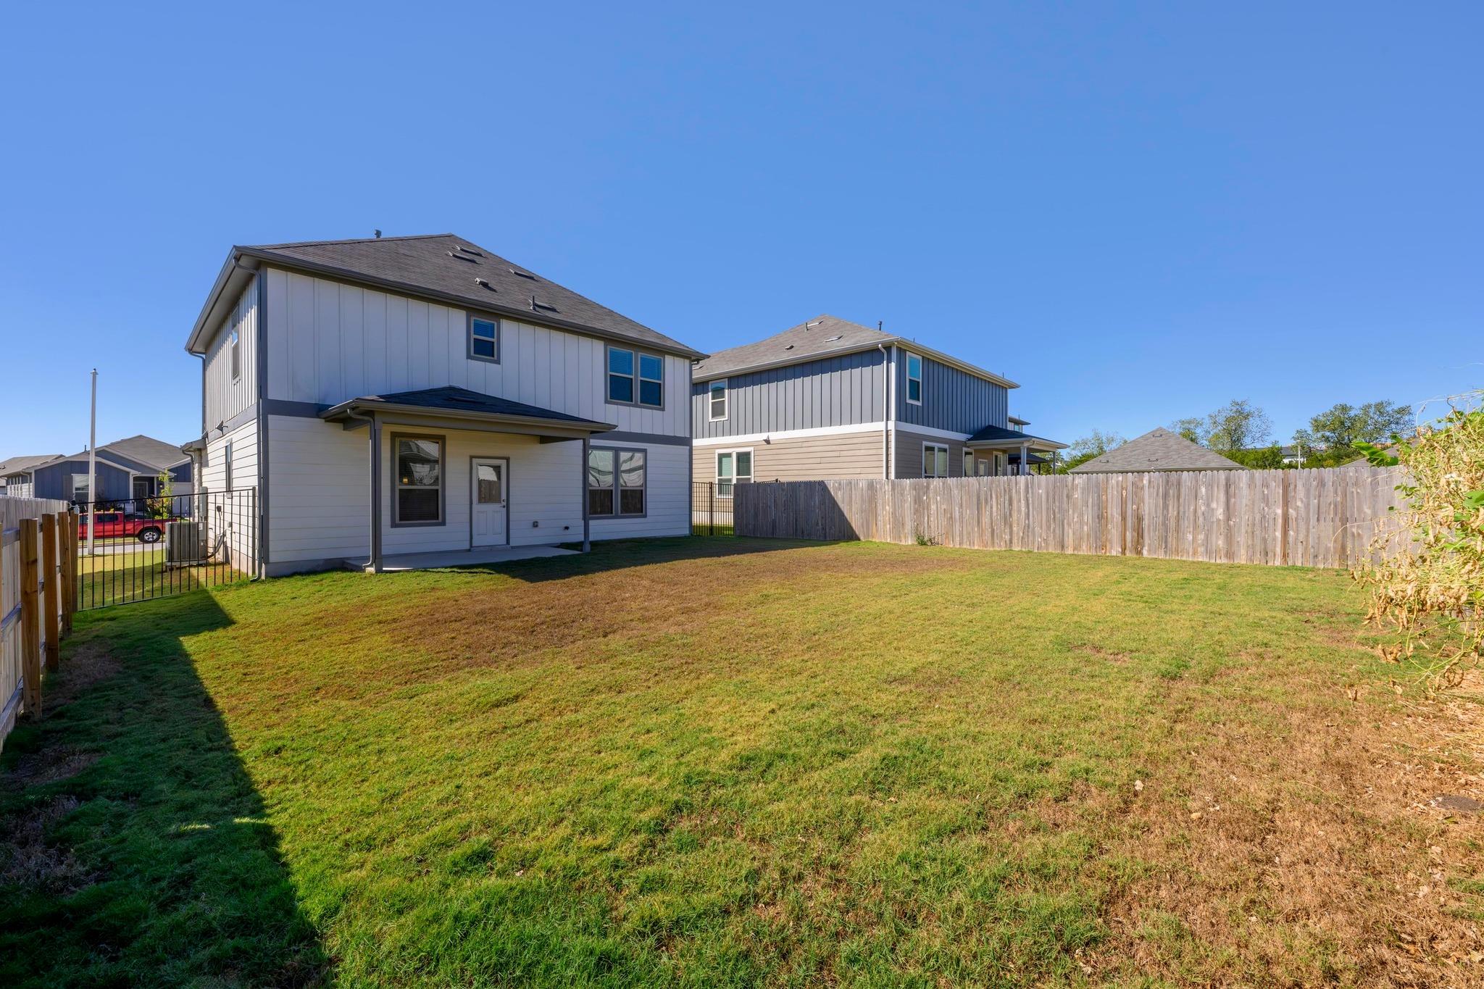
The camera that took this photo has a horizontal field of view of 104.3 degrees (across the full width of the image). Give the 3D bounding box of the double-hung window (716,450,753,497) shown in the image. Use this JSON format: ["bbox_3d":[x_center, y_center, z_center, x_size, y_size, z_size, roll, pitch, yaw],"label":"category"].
[{"bbox_3d":[-0.310,-0.820,23.200,2.060,1.970,0.140,0,1,43],"label":"double-hung window"}]

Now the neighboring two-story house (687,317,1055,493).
[{"bbox_3d":[3.070,-3.480,27.100,19.400,9.500,11.250,0,1,43],"label":"neighboring two-story house"}]

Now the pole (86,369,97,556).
[{"bbox_3d":[-32.600,-1.640,29.000,0.240,9.300,0.240,0,1,43],"label":"pole"}]

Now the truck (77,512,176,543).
[{"bbox_3d":[-37.800,2.030,34.400,2.030,1.920,5.850,0,1,43],"label":"truck"}]

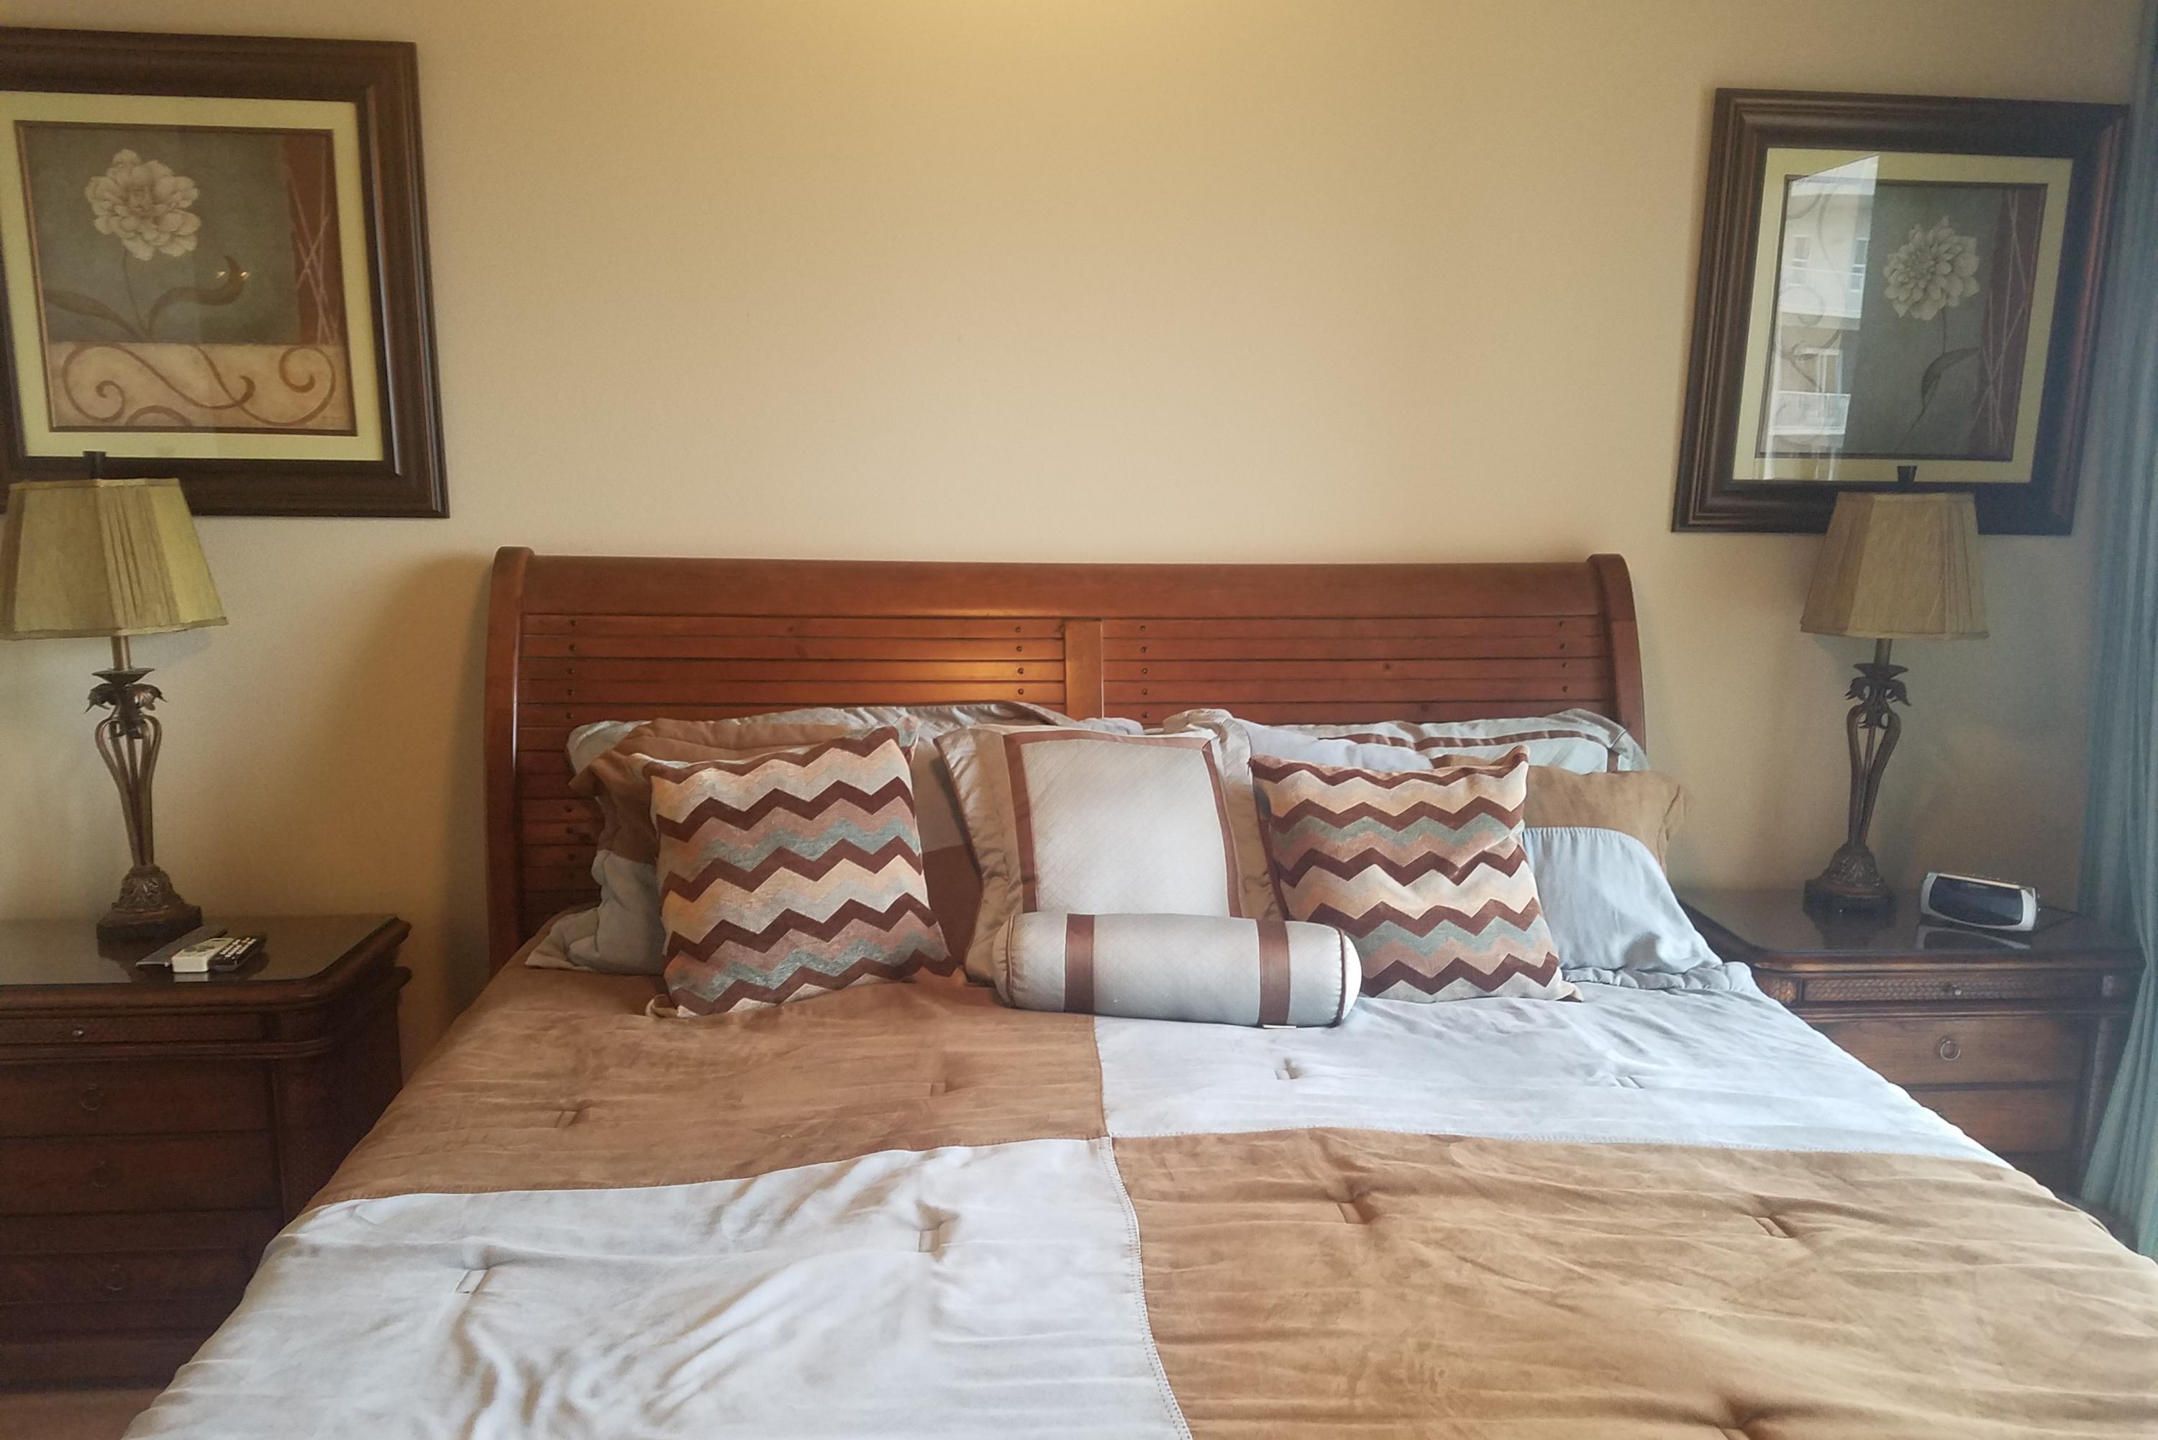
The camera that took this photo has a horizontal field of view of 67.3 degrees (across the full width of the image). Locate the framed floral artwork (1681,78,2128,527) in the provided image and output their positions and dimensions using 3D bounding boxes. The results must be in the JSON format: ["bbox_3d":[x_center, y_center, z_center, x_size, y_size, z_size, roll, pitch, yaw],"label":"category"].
[{"bbox_3d":[1.528,-0.742,3.008,0.793,0.787,0.040,0,12,-5],"label":"framed floral artwork"}]

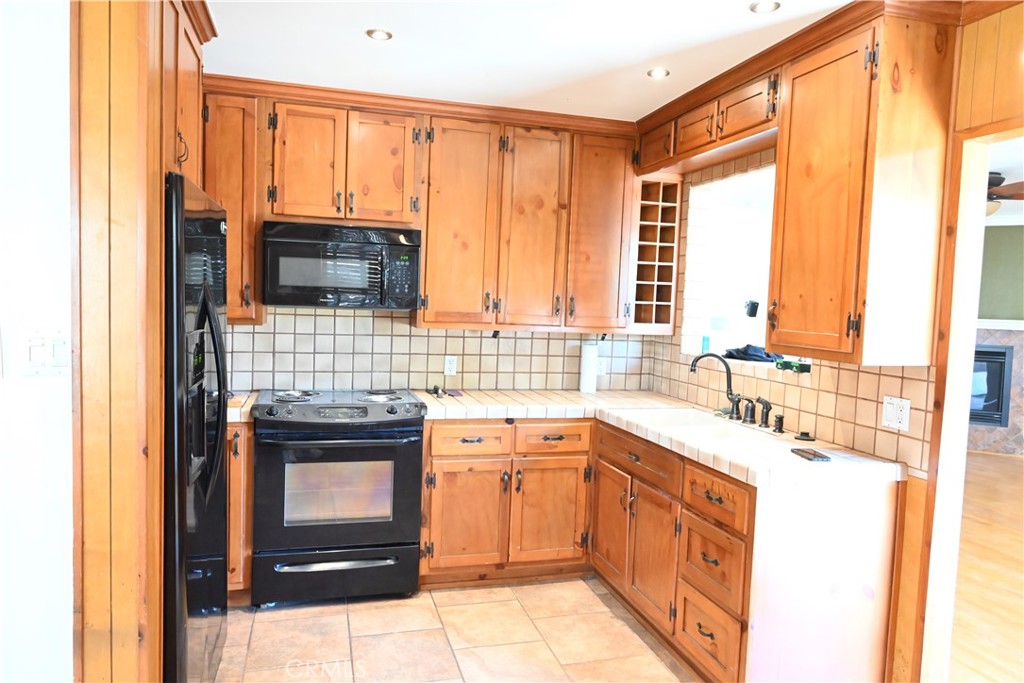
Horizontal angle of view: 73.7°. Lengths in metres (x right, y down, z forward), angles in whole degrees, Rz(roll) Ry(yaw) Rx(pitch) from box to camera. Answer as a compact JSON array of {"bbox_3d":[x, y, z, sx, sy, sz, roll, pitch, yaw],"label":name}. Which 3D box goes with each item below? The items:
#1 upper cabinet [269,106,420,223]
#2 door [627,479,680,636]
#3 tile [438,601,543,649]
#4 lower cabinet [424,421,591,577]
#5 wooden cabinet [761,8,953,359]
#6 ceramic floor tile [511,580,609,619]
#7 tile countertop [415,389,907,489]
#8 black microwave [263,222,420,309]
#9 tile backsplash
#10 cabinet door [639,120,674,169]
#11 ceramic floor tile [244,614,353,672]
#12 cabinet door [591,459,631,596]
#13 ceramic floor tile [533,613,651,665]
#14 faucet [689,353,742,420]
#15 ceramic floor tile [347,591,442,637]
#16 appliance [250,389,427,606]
[{"bbox_3d":[-0.867,-0.891,3.519,0.715,0.535,0.310,1,4,-15],"label":"upper cabinet"},{"bbox_3d":[0.623,0.916,2.963,0.024,0.540,0.420,1,4,-16],"label":"door"},{"bbox_3d":[-0.106,1.267,3.051,0.389,0.012,0.397,1,4,-15],"label":"tile"},{"bbox_3d":[-0.089,0.760,3.703,0.865,0.783,0.585,1,4,-15],"label":"lower cabinet"},{"bbox_3d":[1.212,-0.487,2.451,0.292,1.103,0.504,1,4,-15],"label":"wooden cabinet"},{"bbox_3d":[0.225,1.269,3.372,0.393,0.010,0.396,1,4,-16],"label":"ceramic floor tile"},{"bbox_3d":[0.411,0.390,3.209,1.544,0.054,2.003,1,4,-16],"label":"tile countertop"},{"bbox_3d":[-0.897,-0.388,3.623,0.764,0.405,0.391,1,4,-16],"label":"black microwave"},{"bbox_3d":[-0.327,0.056,4.020,2.533,0.462,0.011,1,4,-16],"label":"tile backsplash"},{"bbox_3d":[0.763,-1.029,3.581,0.022,0.186,0.345,1,4,-15],"label":"cabinet door"},{"bbox_3d":[-0.883,1.259,2.858,0.399,0.010,0.403,1,4,-16],"label":"ceramic floor tile"},{"bbox_3d":[0.496,0.887,3.380,0.020,0.542,0.405,1,4,-16],"label":"cabinet door"},{"bbox_3d":[0.334,1.296,2.986,0.393,0.010,0.405,1,4,-16],"label":"ceramic floor tile"},{"bbox_3d":[0.971,0.210,3.220,0.260,0.305,0.062,2,3,-5],"label":"faucet"},{"bbox_3d":[-0.549,1.253,3.154,0.402,0.010,0.402,1,4,-16],"label":"ceramic floor tile"},{"bbox_3d":[-0.869,0.743,3.453,0.775,0.928,0.645,1,4,-15],"label":"appliance"}]

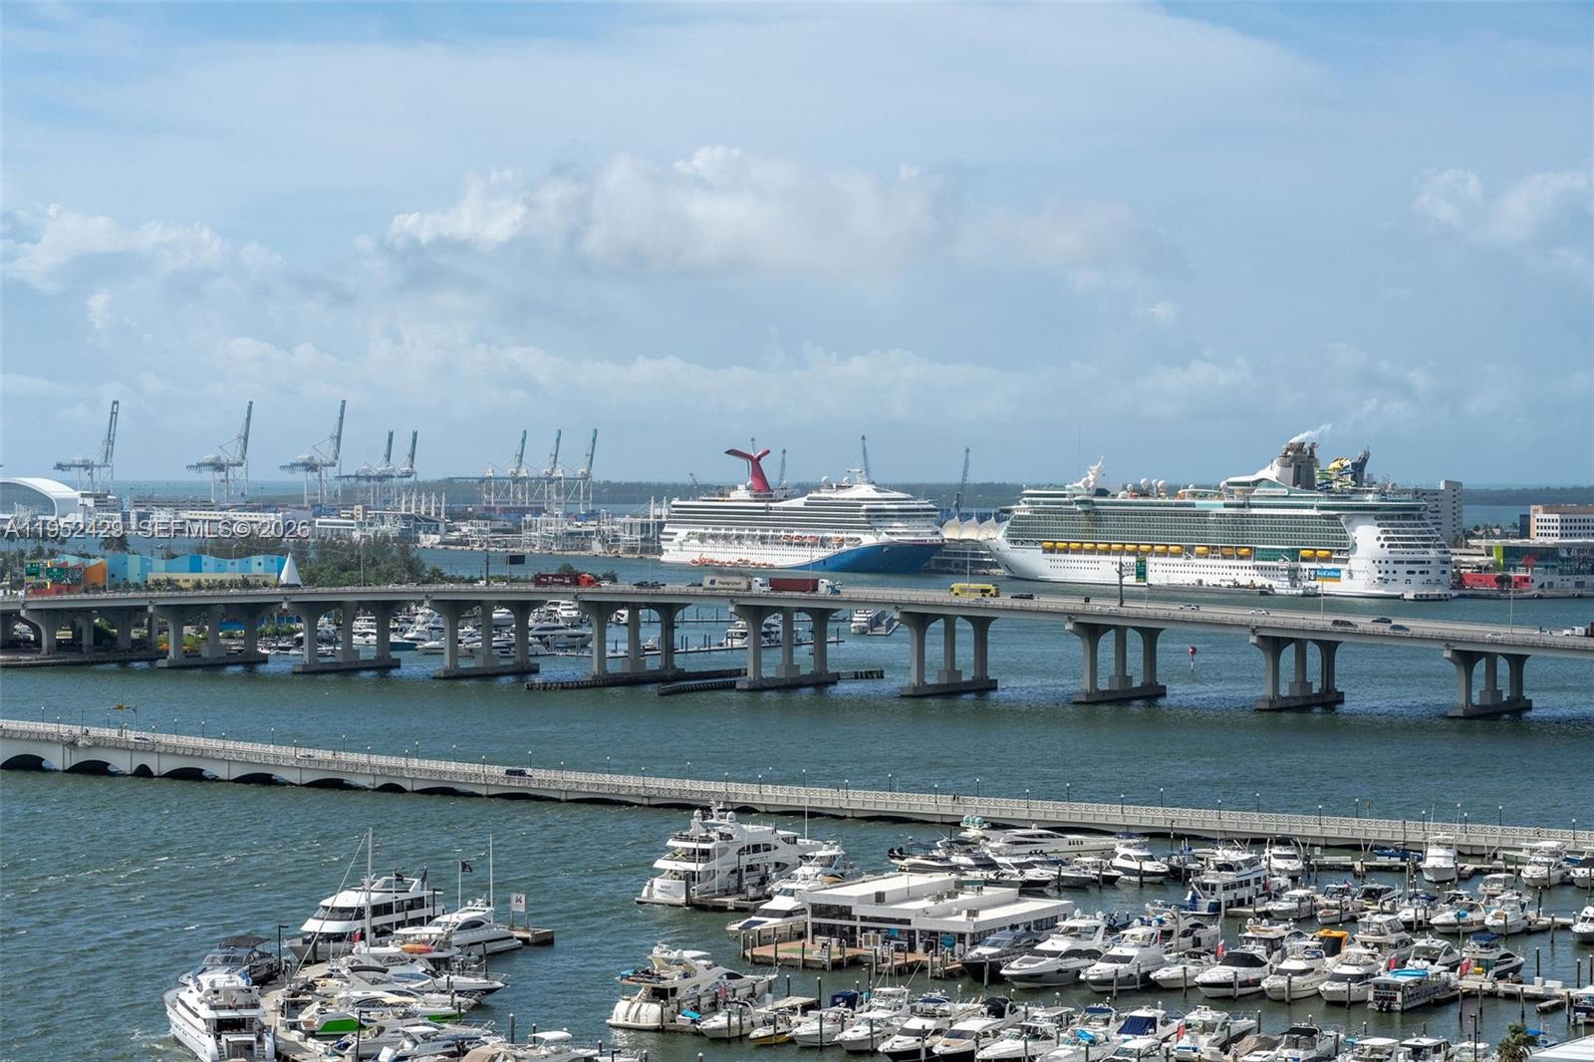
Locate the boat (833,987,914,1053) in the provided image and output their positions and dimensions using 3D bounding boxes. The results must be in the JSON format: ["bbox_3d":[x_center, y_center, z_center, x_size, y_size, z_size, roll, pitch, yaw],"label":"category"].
[{"bbox_3d":[6.537,44.724,345.930,3.800,5.600,11.300,1,1,34],"label":"boat"}]

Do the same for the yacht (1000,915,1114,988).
[{"bbox_3d":[26.331,43.225,388.354,4.800,6.400,17.200,1,1,33],"label":"yacht"}]

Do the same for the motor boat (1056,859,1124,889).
[{"bbox_3d":[38.680,45.220,502.140,10.390,3.460,3.160,1,1,32],"label":"motor boat"}]

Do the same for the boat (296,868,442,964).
[{"bbox_3d":[-45.769,40.407,395.590,5.900,8.200,23.400,1,1,31],"label":"boat"}]

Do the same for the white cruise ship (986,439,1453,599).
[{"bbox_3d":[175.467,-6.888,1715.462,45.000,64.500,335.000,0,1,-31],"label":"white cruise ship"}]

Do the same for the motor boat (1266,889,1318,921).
[{"bbox_3d":[58.492,44.191,449.551,3.300,3.500,10.000,1,1,34],"label":"motor boat"}]

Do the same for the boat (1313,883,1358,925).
[{"bbox_3d":[63.150,43.835,441.170,2.800,3.600,8.500,1,1,35],"label":"boat"}]

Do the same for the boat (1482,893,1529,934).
[{"bbox_3d":[78.884,42.497,417.003,3.300,4.000,9.700,1,1,31],"label":"boat"}]

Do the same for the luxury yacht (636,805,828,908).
[{"bbox_3d":[-7.250,40.980,488.930,7.540,12.730,36.670,1,1,33],"label":"luxury yacht"}]

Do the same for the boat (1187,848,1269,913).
[{"bbox_3d":[54.470,43.980,475.220,5.090,7.330,18.330,1,1,30],"label":"boat"}]

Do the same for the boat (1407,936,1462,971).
[{"bbox_3d":[67.797,44.487,393.338,3.500,3.900,9.500,1,1,32],"label":"boat"}]

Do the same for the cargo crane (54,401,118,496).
[{"bbox_3d":[-754.512,-76.000,3999.321,25.000,119.000,71.000,1,1,39],"label":"cargo crane"}]

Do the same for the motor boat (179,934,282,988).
[{"bbox_3d":[-57.869,44.255,383.201,4.400,5.000,14.200,1,1,34],"label":"motor boat"}]

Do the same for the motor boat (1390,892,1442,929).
[{"bbox_3d":[75.340,46.010,457.940,3.060,3.560,9.680,1,1,29],"label":"motor boat"}]

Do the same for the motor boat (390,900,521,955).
[{"bbox_3d":[-37.257,43.161,407.642,4.800,5.600,18.000,1,1,33],"label":"motor boat"}]

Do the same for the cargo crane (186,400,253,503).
[{"bbox_3d":[-591.257,-73.047,3854.236,80.000,117.000,26.000,-1,1,-40],"label":"cargo crane"}]

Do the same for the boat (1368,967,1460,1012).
[{"bbox_3d":[64.130,47.180,392.150,4.180,3.360,14.770,1,1,29],"label":"boat"}]

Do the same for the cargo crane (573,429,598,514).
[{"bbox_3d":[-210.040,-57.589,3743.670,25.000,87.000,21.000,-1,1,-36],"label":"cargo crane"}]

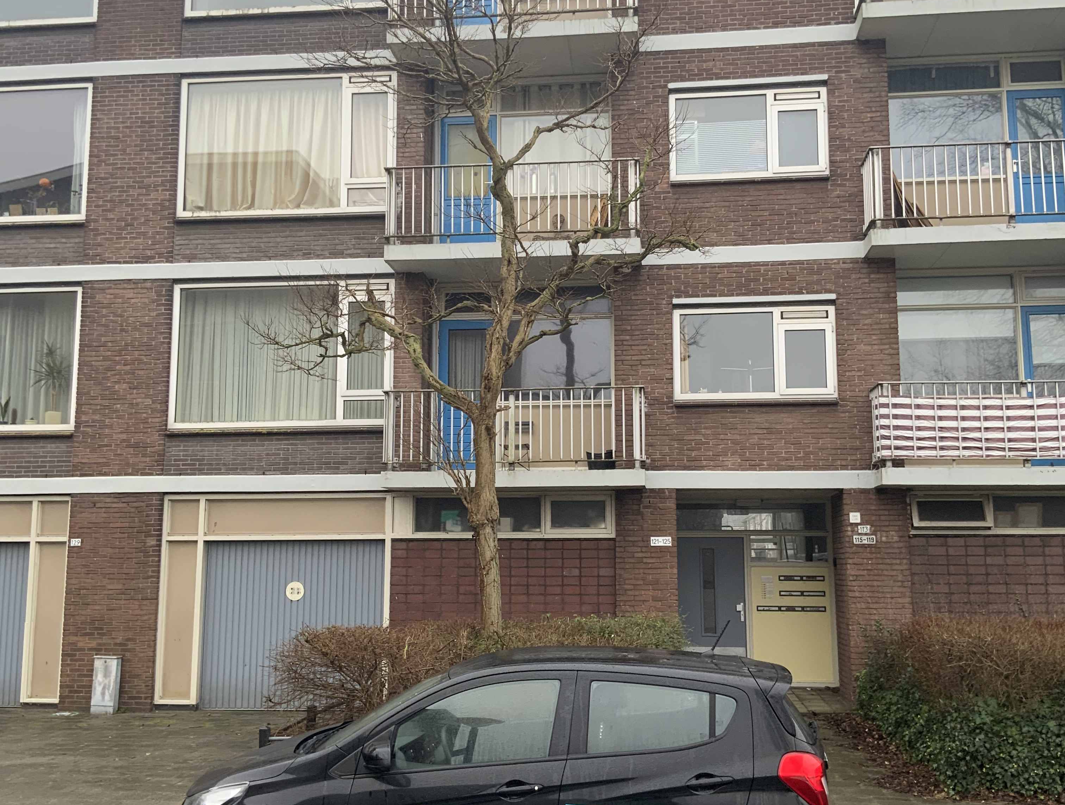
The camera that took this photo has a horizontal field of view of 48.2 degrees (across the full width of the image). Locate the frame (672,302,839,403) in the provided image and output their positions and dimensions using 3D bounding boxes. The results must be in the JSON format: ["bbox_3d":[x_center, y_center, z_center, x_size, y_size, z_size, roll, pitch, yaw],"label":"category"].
[{"bbox_3d":[2.765,-0.595,14.794,1.987,1.210,0.120,-1,-8,7],"label":"frame"}]

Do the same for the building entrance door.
[{"bbox_3d":[2.340,2.706,15.479,0.900,1.924,0.080,-1,-8,7],"label":"building entrance door"}]

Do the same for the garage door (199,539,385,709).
[{"bbox_3d":[-2.964,2.762,14.788,2.318,2.080,0.100,-1,-8,6],"label":"garage door"}]

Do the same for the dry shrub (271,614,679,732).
[{"bbox_3d":[-0.524,2.820,11.861,4.054,1.255,1.500,-1,-8,6],"label":"dry shrub"}]

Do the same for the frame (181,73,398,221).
[{"bbox_3d":[-3.295,-3.430,15.951,3.008,2.010,0.120,-1,-8,7],"label":"frame"}]

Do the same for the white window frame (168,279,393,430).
[{"bbox_3d":[-3.222,-0.606,15.246,2.917,1.889,0.120,-1,-8,6],"label":"white window frame"}]

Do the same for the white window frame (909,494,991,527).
[{"bbox_3d":[5.023,1.297,14.260,0.942,0.429,0.120,-1,-8,7],"label":"white window frame"}]

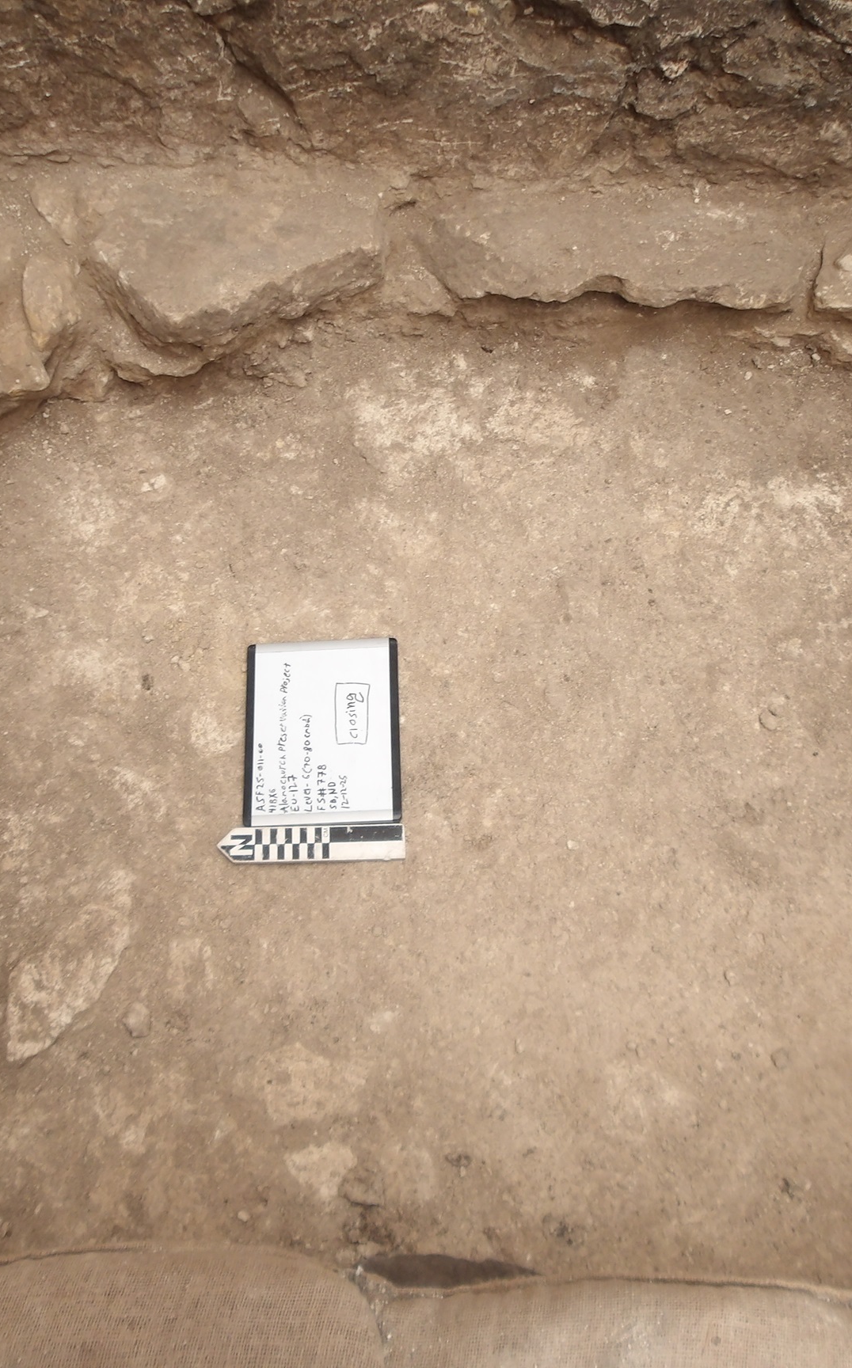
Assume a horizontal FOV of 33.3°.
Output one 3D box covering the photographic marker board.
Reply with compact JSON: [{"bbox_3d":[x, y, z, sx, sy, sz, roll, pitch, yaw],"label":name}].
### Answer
[{"bbox_3d":[-0.161,0.092,1.986,0.255,0.012,0.330,-3,65,1],"label":"photographic marker board"}]

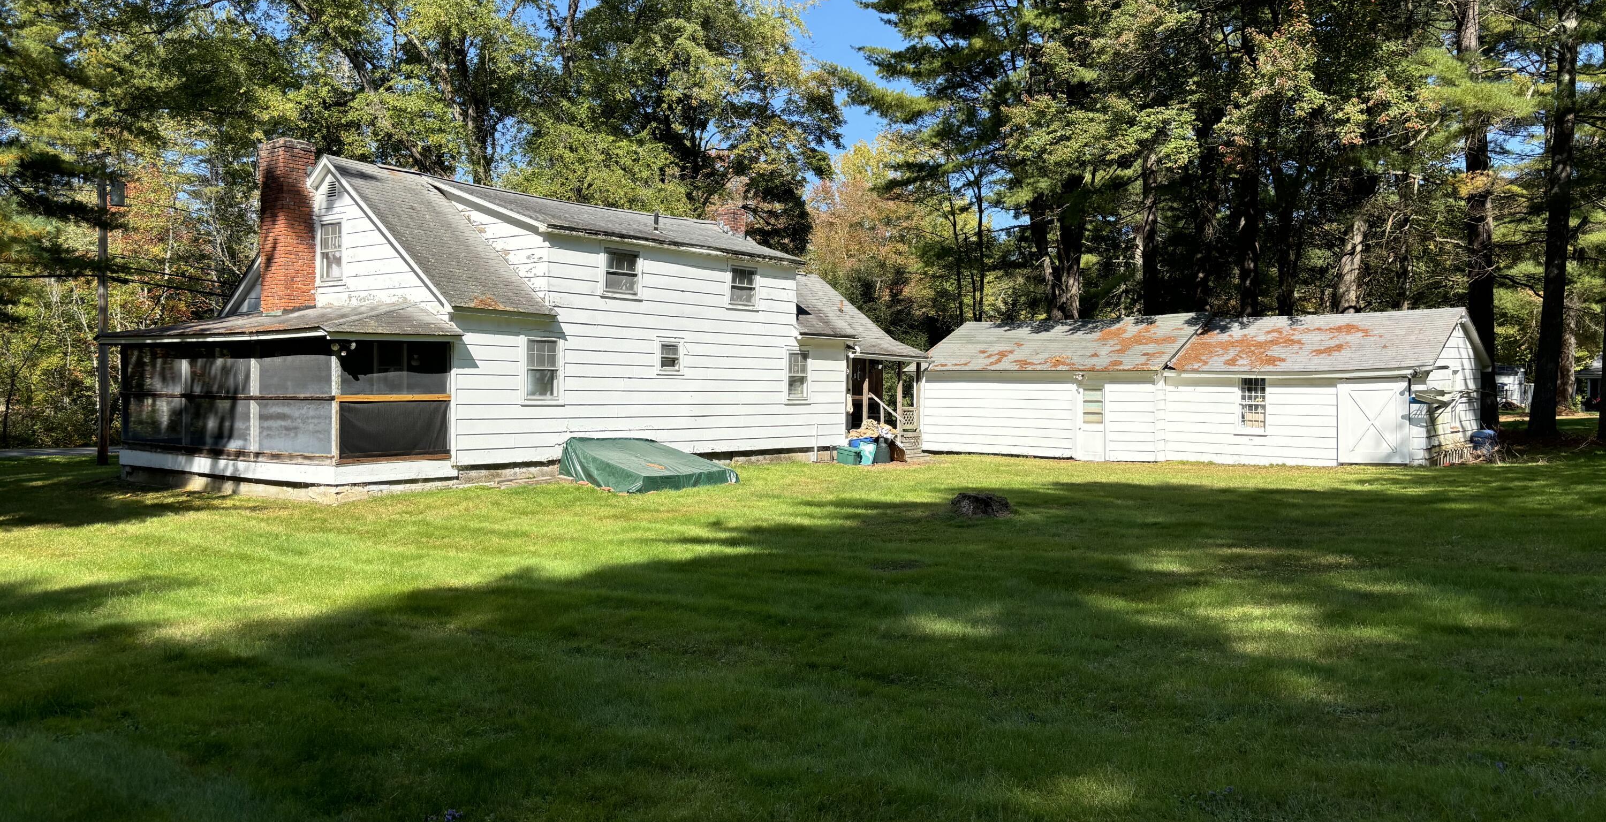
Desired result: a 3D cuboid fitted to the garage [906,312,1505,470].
[{"bbox_3d":[10.207,-0.672,33.387,14.600,4.000,5.000,2,1,43],"label":"garage"}]

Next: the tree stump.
[{"bbox_3d":[2.417,1.253,16.326,0.760,0.280,0.680,1,1,0],"label":"tree stump"}]

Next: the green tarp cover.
[{"bbox_3d":[-2.858,0.973,22.674,1.900,0.900,2.600,1,1,37],"label":"green tarp cover"}]

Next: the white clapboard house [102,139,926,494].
[{"bbox_3d":[-4.861,-1.927,27.535,8.080,6.320,17.780,1,1,37],"label":"white clapboard house"}]

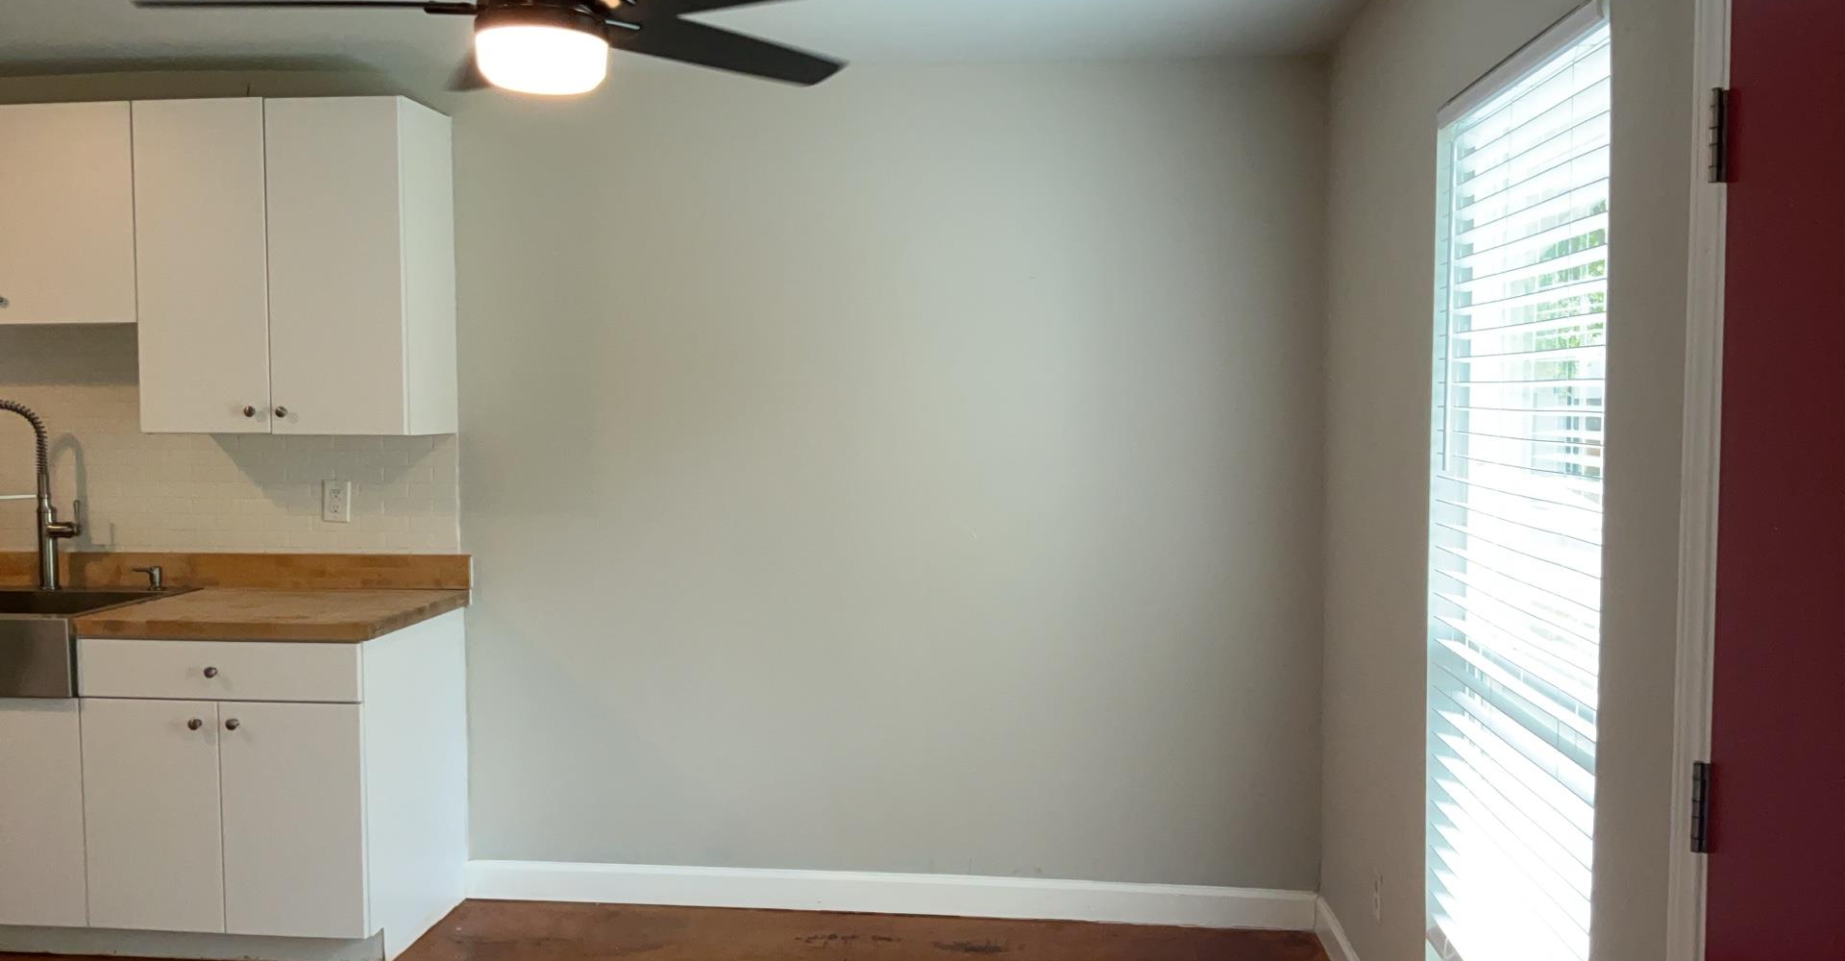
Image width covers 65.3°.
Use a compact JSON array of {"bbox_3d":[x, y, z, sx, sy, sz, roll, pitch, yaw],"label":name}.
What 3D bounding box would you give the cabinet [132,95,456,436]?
[{"bbox_3d":[-1.764,-0.589,4.082,0.768,0.913,0.321,0,3,5],"label":"cabinet"}]

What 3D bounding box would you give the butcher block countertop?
[{"bbox_3d":[-1.758,0.363,3.969,0.794,0.046,0.639,0,3,5],"label":"butcher block countertop"}]

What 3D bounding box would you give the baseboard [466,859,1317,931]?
[{"bbox_3d":[-0.118,1.198,4.165,2.483,0.109,0.018,0,3,5],"label":"baseboard"}]

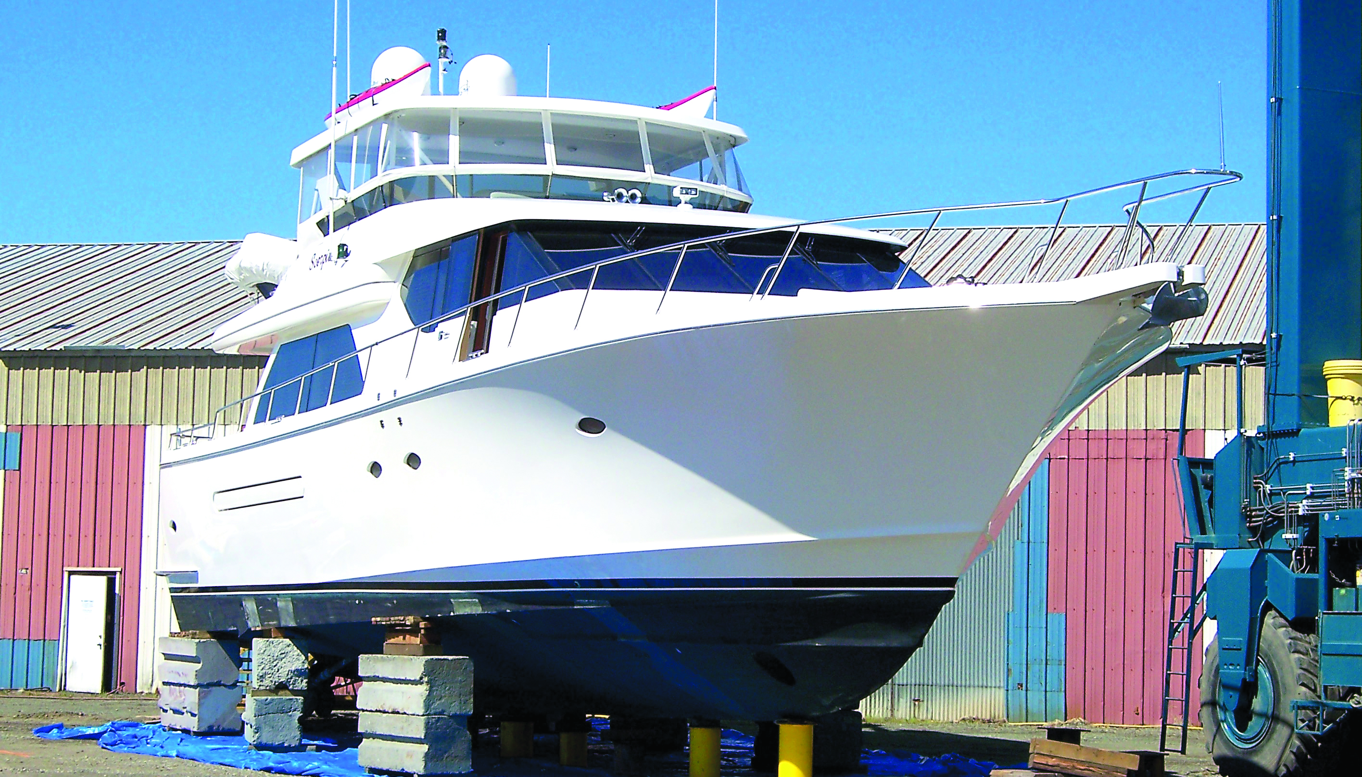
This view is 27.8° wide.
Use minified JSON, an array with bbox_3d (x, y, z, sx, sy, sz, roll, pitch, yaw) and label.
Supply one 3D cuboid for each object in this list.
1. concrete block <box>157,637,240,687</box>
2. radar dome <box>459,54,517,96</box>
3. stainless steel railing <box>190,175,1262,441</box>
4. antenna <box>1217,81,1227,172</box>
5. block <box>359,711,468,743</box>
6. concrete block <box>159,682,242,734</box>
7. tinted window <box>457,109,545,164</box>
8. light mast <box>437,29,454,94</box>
[{"bbox_3d":[-6.649,3.778,38.101,0.640,0.610,1.200,4,-5,-36],"label":"concrete block"},{"bbox_3d":[-2.542,-4.065,36.381,0.750,0.700,0.750,1,-4,0],"label":"radar dome"},{"bbox_3d":[-0.386,-0.335,30.583,5.000,1.400,21.835,3,-4,-25],"label":"stainless steel railing"},{"bbox_3d":[4.097,-1.981,20.837,0.030,0.694,0.030,0,-5,-25],"label":"antenna"},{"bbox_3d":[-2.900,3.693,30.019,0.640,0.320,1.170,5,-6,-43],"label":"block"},{"bbox_3d":[-6.662,4.386,38.058,0.640,0.610,1.200,4,-5,-36],"label":"concrete block"},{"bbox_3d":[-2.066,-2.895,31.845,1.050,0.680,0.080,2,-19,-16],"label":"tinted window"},{"bbox_3d":[-3.134,-4.292,36.397,0.200,0.920,0.170,3,-4,-25],"label":"light mast"}]

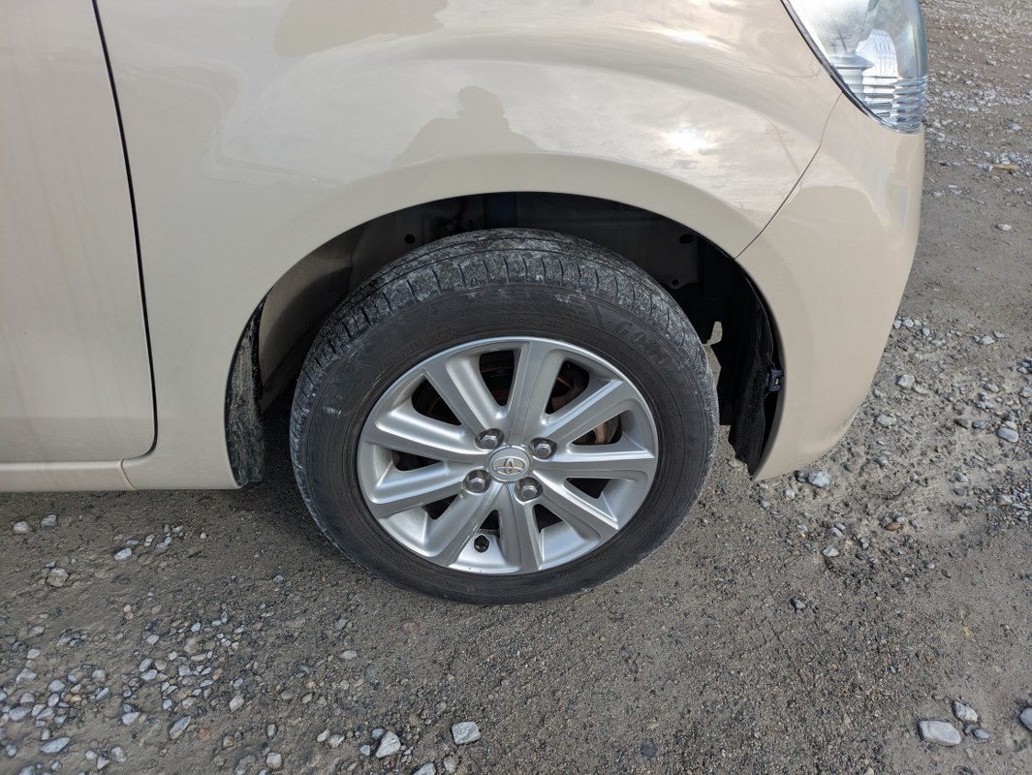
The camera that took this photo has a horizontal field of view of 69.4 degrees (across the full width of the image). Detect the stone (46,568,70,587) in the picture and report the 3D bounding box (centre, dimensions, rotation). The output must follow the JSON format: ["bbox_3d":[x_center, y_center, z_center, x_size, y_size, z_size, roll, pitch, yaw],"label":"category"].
[{"bbox_3d":[-0.703,0.291,1.145,0.030,0.019,0.039,-24,41,-34],"label":"stone"}]

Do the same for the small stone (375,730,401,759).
[{"bbox_3d":[-0.158,0.447,0.930,0.023,0.016,0.035,25,40,32],"label":"small stone"}]

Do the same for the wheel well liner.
[{"bbox_3d":[-0.009,-0.089,0.970,0.690,0.410,0.240,0,33,-3],"label":"wheel well liner"}]

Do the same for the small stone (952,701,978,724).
[{"bbox_3d":[0.596,0.432,0.989,0.021,0.014,0.032,-18,38,-28],"label":"small stone"}]

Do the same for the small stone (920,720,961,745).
[{"bbox_3d":[0.546,0.445,0.960,0.054,0.019,0.034,7,33,9],"label":"small stone"}]

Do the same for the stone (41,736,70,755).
[{"bbox_3d":[-0.567,0.442,0.921,0.032,0.013,0.016,-14,36,-23],"label":"stone"}]

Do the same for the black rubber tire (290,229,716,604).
[{"bbox_3d":[-0.012,0.063,1.028,0.571,0.563,0.172,0,33,-3],"label":"black rubber tire"}]

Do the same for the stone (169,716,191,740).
[{"bbox_3d":[-0.425,0.431,0.944,0.015,0.012,0.032,16,35,21],"label":"stone"}]

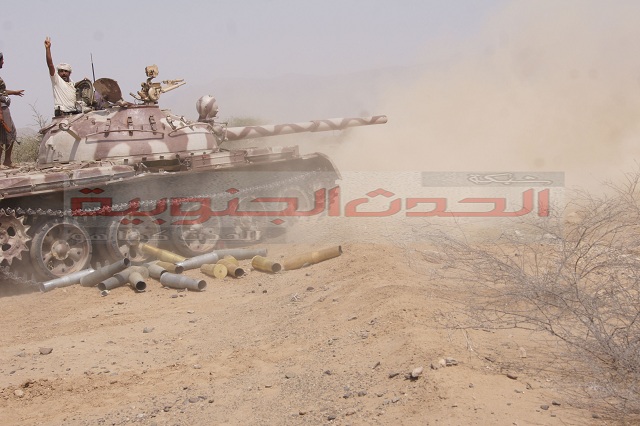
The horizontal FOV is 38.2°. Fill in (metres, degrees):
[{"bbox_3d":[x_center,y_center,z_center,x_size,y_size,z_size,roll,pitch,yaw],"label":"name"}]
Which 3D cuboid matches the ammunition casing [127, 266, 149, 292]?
[{"bbox_3d":[-2.142,0.793,10.948,0.163,0.163,0.728,-1,8,-15],"label":"ammunition casing"}]

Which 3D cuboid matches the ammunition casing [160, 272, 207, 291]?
[{"bbox_3d":[-1.621,0.830,11.008,0.163,0.163,0.728,-4,5,-45],"label":"ammunition casing"}]

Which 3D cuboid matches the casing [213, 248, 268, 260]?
[{"bbox_3d":[-1.053,0.552,12.230,0.725,0.158,0.158,-4,4,5],"label":"casing"}]

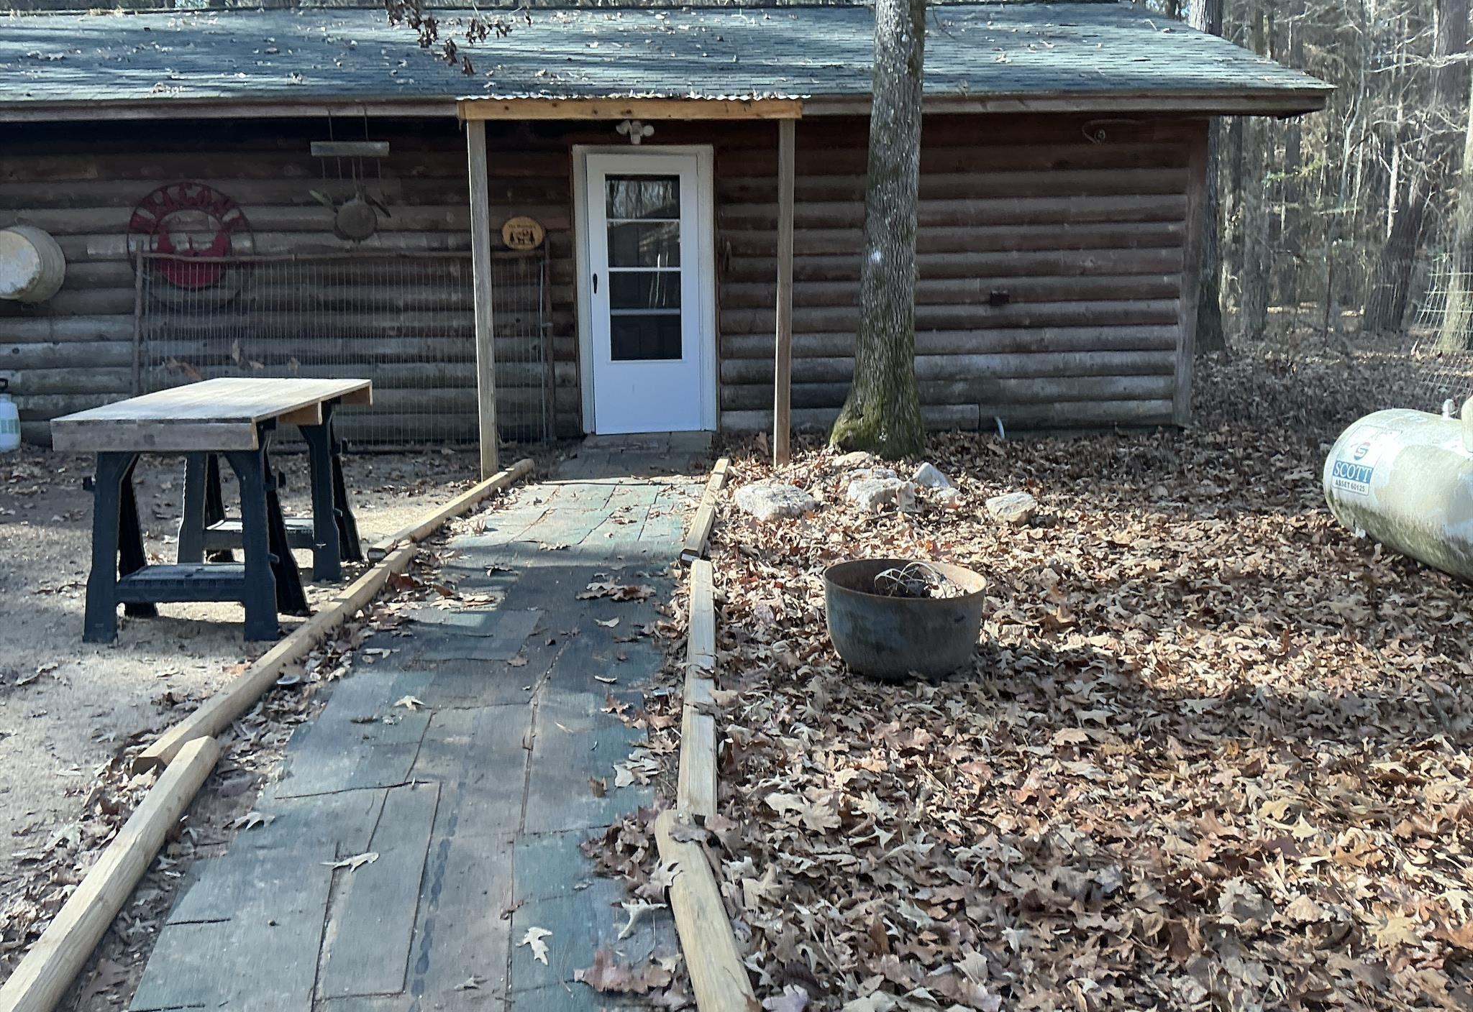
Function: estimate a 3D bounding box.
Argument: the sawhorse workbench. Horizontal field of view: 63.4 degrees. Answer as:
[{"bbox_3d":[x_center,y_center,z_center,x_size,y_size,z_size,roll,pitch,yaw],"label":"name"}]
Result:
[{"bbox_3d":[-2.046,-0.035,4.936,0.760,0.840,1.280,0,13,2],"label":"sawhorse workbench"}]

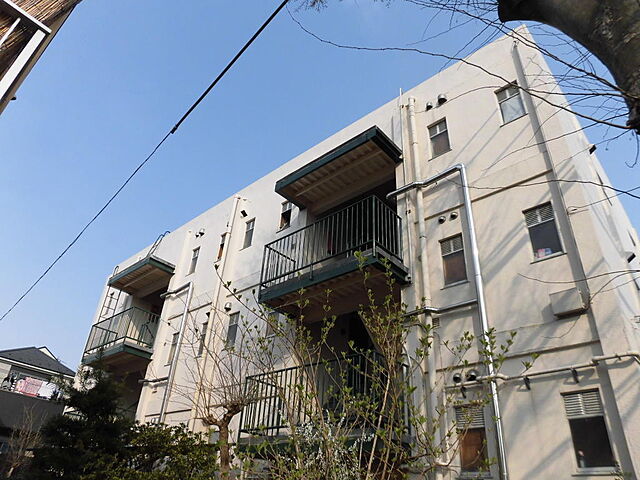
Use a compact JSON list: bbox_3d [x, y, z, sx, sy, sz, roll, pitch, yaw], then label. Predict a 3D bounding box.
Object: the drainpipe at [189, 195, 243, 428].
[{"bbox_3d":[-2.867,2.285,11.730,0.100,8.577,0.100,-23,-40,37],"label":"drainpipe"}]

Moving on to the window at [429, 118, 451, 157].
[{"bbox_3d":[2.361,-1.983,8.764,0.412,0.895,0.102,-23,-42,36],"label":"window"}]

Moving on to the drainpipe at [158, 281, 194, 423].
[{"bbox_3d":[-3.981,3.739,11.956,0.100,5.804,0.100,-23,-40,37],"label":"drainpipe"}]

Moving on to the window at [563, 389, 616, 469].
[{"bbox_3d":[3.041,2.159,5.031,0.406,0.842,0.102,-23,-42,36],"label":"window"}]

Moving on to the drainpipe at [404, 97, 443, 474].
[{"bbox_3d":[1.770,0.290,7.530,0.119,8.209,0.119,-23,-42,36],"label":"drainpipe"}]

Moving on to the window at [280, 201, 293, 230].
[{"bbox_3d":[-0.870,-0.656,11.778,0.403,0.926,0.130,-23,-40,37],"label":"window"}]

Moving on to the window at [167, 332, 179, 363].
[{"bbox_3d":[-3.929,2.967,12.003,0.406,0.884,0.102,-23,-42,36],"label":"window"}]

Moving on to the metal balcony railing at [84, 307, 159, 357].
[{"bbox_3d":[-6.523,3.189,14.544,2.885,1.071,0.913,-23,-40,37],"label":"metal balcony railing"}]

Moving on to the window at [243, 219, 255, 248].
[{"bbox_3d":[-1.898,-0.156,12.059,0.406,0.895,0.102,-23,-42,36],"label":"window"}]

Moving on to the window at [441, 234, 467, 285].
[{"bbox_3d":[2.299,0.344,7.608,0.403,0.951,0.130,-23,-40,37],"label":"window"}]

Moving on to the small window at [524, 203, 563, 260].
[{"bbox_3d":[3.246,-0.095,6.439,0.406,0.884,0.102,-23,-42,36],"label":"small window"}]

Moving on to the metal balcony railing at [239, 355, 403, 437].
[{"bbox_3d":[-0.022,2.662,7.150,2.788,1.045,0.895,-23,-42,36],"label":"metal balcony railing"}]

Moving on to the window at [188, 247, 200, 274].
[{"bbox_3d":[-4.013,0.687,14.309,0.403,0.951,0.130,-23,-40,37],"label":"window"}]

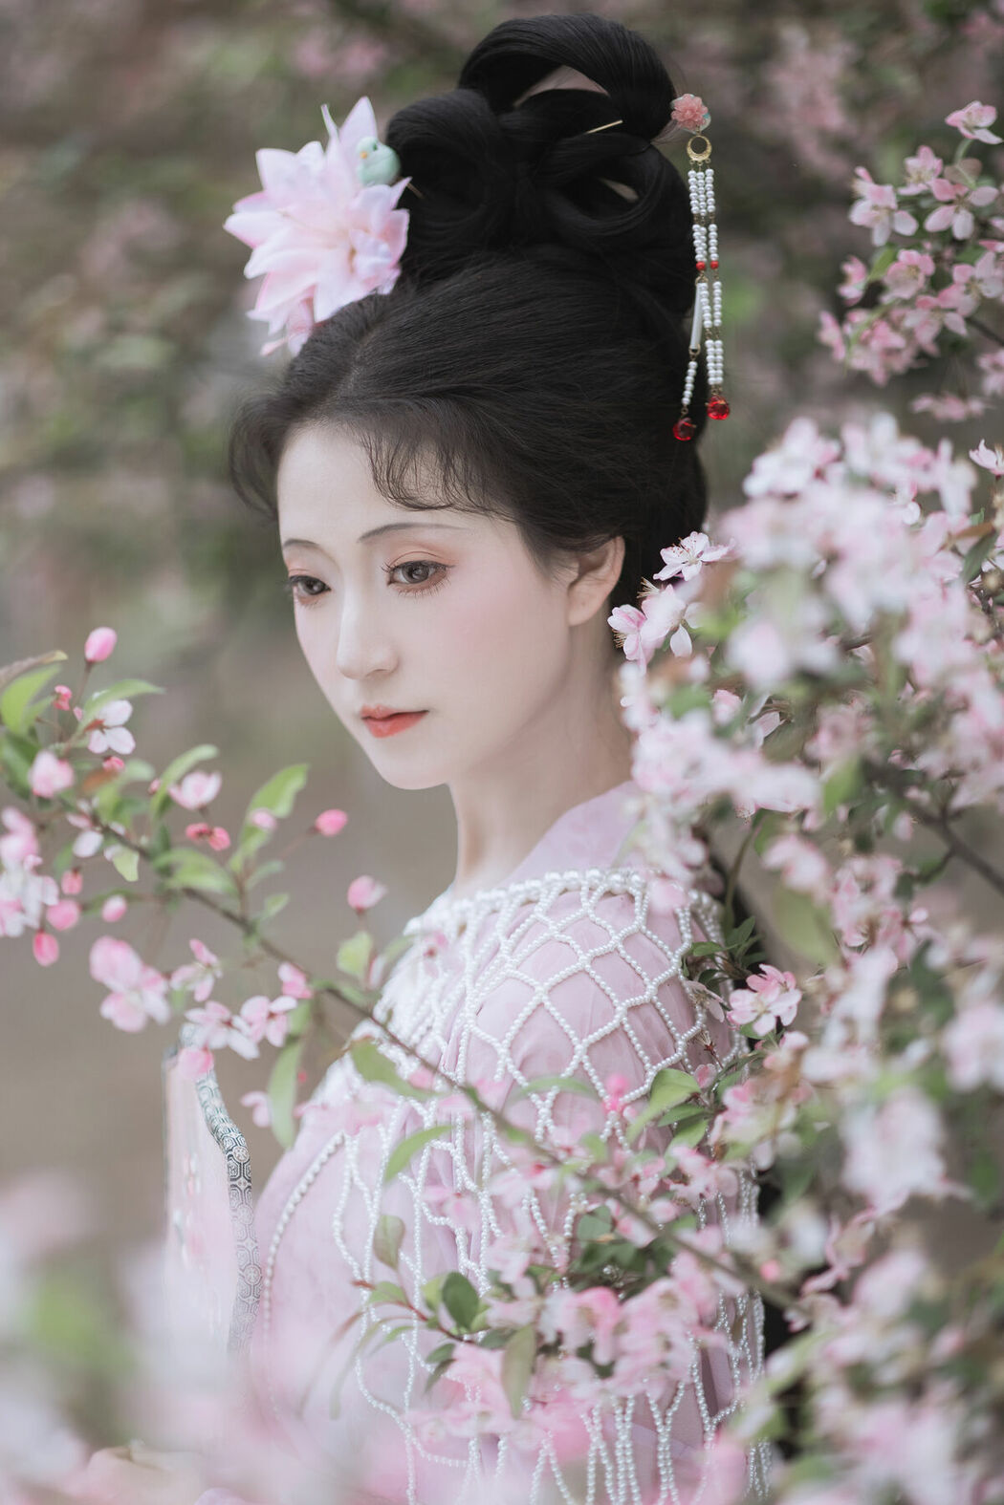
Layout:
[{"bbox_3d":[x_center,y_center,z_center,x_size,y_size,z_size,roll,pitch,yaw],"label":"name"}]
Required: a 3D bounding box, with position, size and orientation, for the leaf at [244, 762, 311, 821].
[{"bbox_3d":[-0.105,0.018,1.660,0.016,0.040,0.012,46,0,19],"label":"leaf"}]

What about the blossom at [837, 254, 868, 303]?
[{"bbox_3d":[0.197,-0.267,2.000,0.019,0.027,0.027,0,0,-30],"label":"blossom"}]

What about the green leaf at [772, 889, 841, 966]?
[{"bbox_3d":[0.122,0.070,1.430,0.027,0.032,0.018,0,2,11],"label":"green leaf"}]

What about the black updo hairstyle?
[{"bbox_3d":[-0.017,-0.222,1.840,0.215,0.320,0.265,1,7,38],"label":"black updo hairstyle"}]

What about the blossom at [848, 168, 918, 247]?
[{"bbox_3d":[0.187,-0.269,1.750,0.034,0.038,0.026,0,2,11],"label":"blossom"}]

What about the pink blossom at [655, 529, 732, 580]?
[{"bbox_3d":[0.086,-0.090,1.620,0.035,0.023,0.028,1,2,19],"label":"pink blossom"}]

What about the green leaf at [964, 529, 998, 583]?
[{"bbox_3d":[0.229,-0.093,1.700,0.013,0.029,0.010,32,0,14],"label":"green leaf"}]

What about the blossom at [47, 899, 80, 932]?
[{"bbox_3d":[-0.189,0.070,1.530,0.015,0.014,0.015,0,2,0],"label":"blossom"}]

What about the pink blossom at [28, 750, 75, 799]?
[{"bbox_3d":[-0.191,0.009,1.510,0.020,0.021,0.020,0,2,0],"label":"pink blossom"}]

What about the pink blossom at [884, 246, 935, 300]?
[{"bbox_3d":[0.200,-0.236,1.750,0.025,0.025,0.022,-1,2,-17],"label":"pink blossom"}]

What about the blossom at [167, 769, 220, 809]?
[{"bbox_3d":[-0.133,0.016,1.540,0.023,0.017,0.021,0,2,-11],"label":"blossom"}]

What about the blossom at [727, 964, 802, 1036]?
[{"bbox_3d":[0.131,0.123,1.770,0.036,0.035,0.028,0,0,12],"label":"blossom"}]

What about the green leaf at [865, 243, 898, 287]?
[{"bbox_3d":[0.213,-0.275,2.000,0.011,0.028,0.010,34,0,14],"label":"green leaf"}]

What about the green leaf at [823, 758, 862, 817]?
[{"bbox_3d":[0.153,0.016,1.600,0.014,0.028,0.010,30,0,10],"label":"green leaf"}]

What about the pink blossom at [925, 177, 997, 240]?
[{"bbox_3d":[0.226,-0.268,1.750,0.037,0.031,0.021,0,2,0],"label":"pink blossom"}]

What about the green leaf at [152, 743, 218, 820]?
[{"bbox_3d":[-0.148,0.013,1.660,0.014,0.040,0.013,41,0,13],"label":"green leaf"}]

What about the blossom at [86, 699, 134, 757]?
[{"bbox_3d":[-0.171,-0.011,1.550,0.023,0.025,0.020,-1,2,-17],"label":"blossom"}]

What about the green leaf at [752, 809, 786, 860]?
[{"bbox_3d":[0.111,0.034,1.480,0.016,0.022,0.013,0,2,0],"label":"green leaf"}]

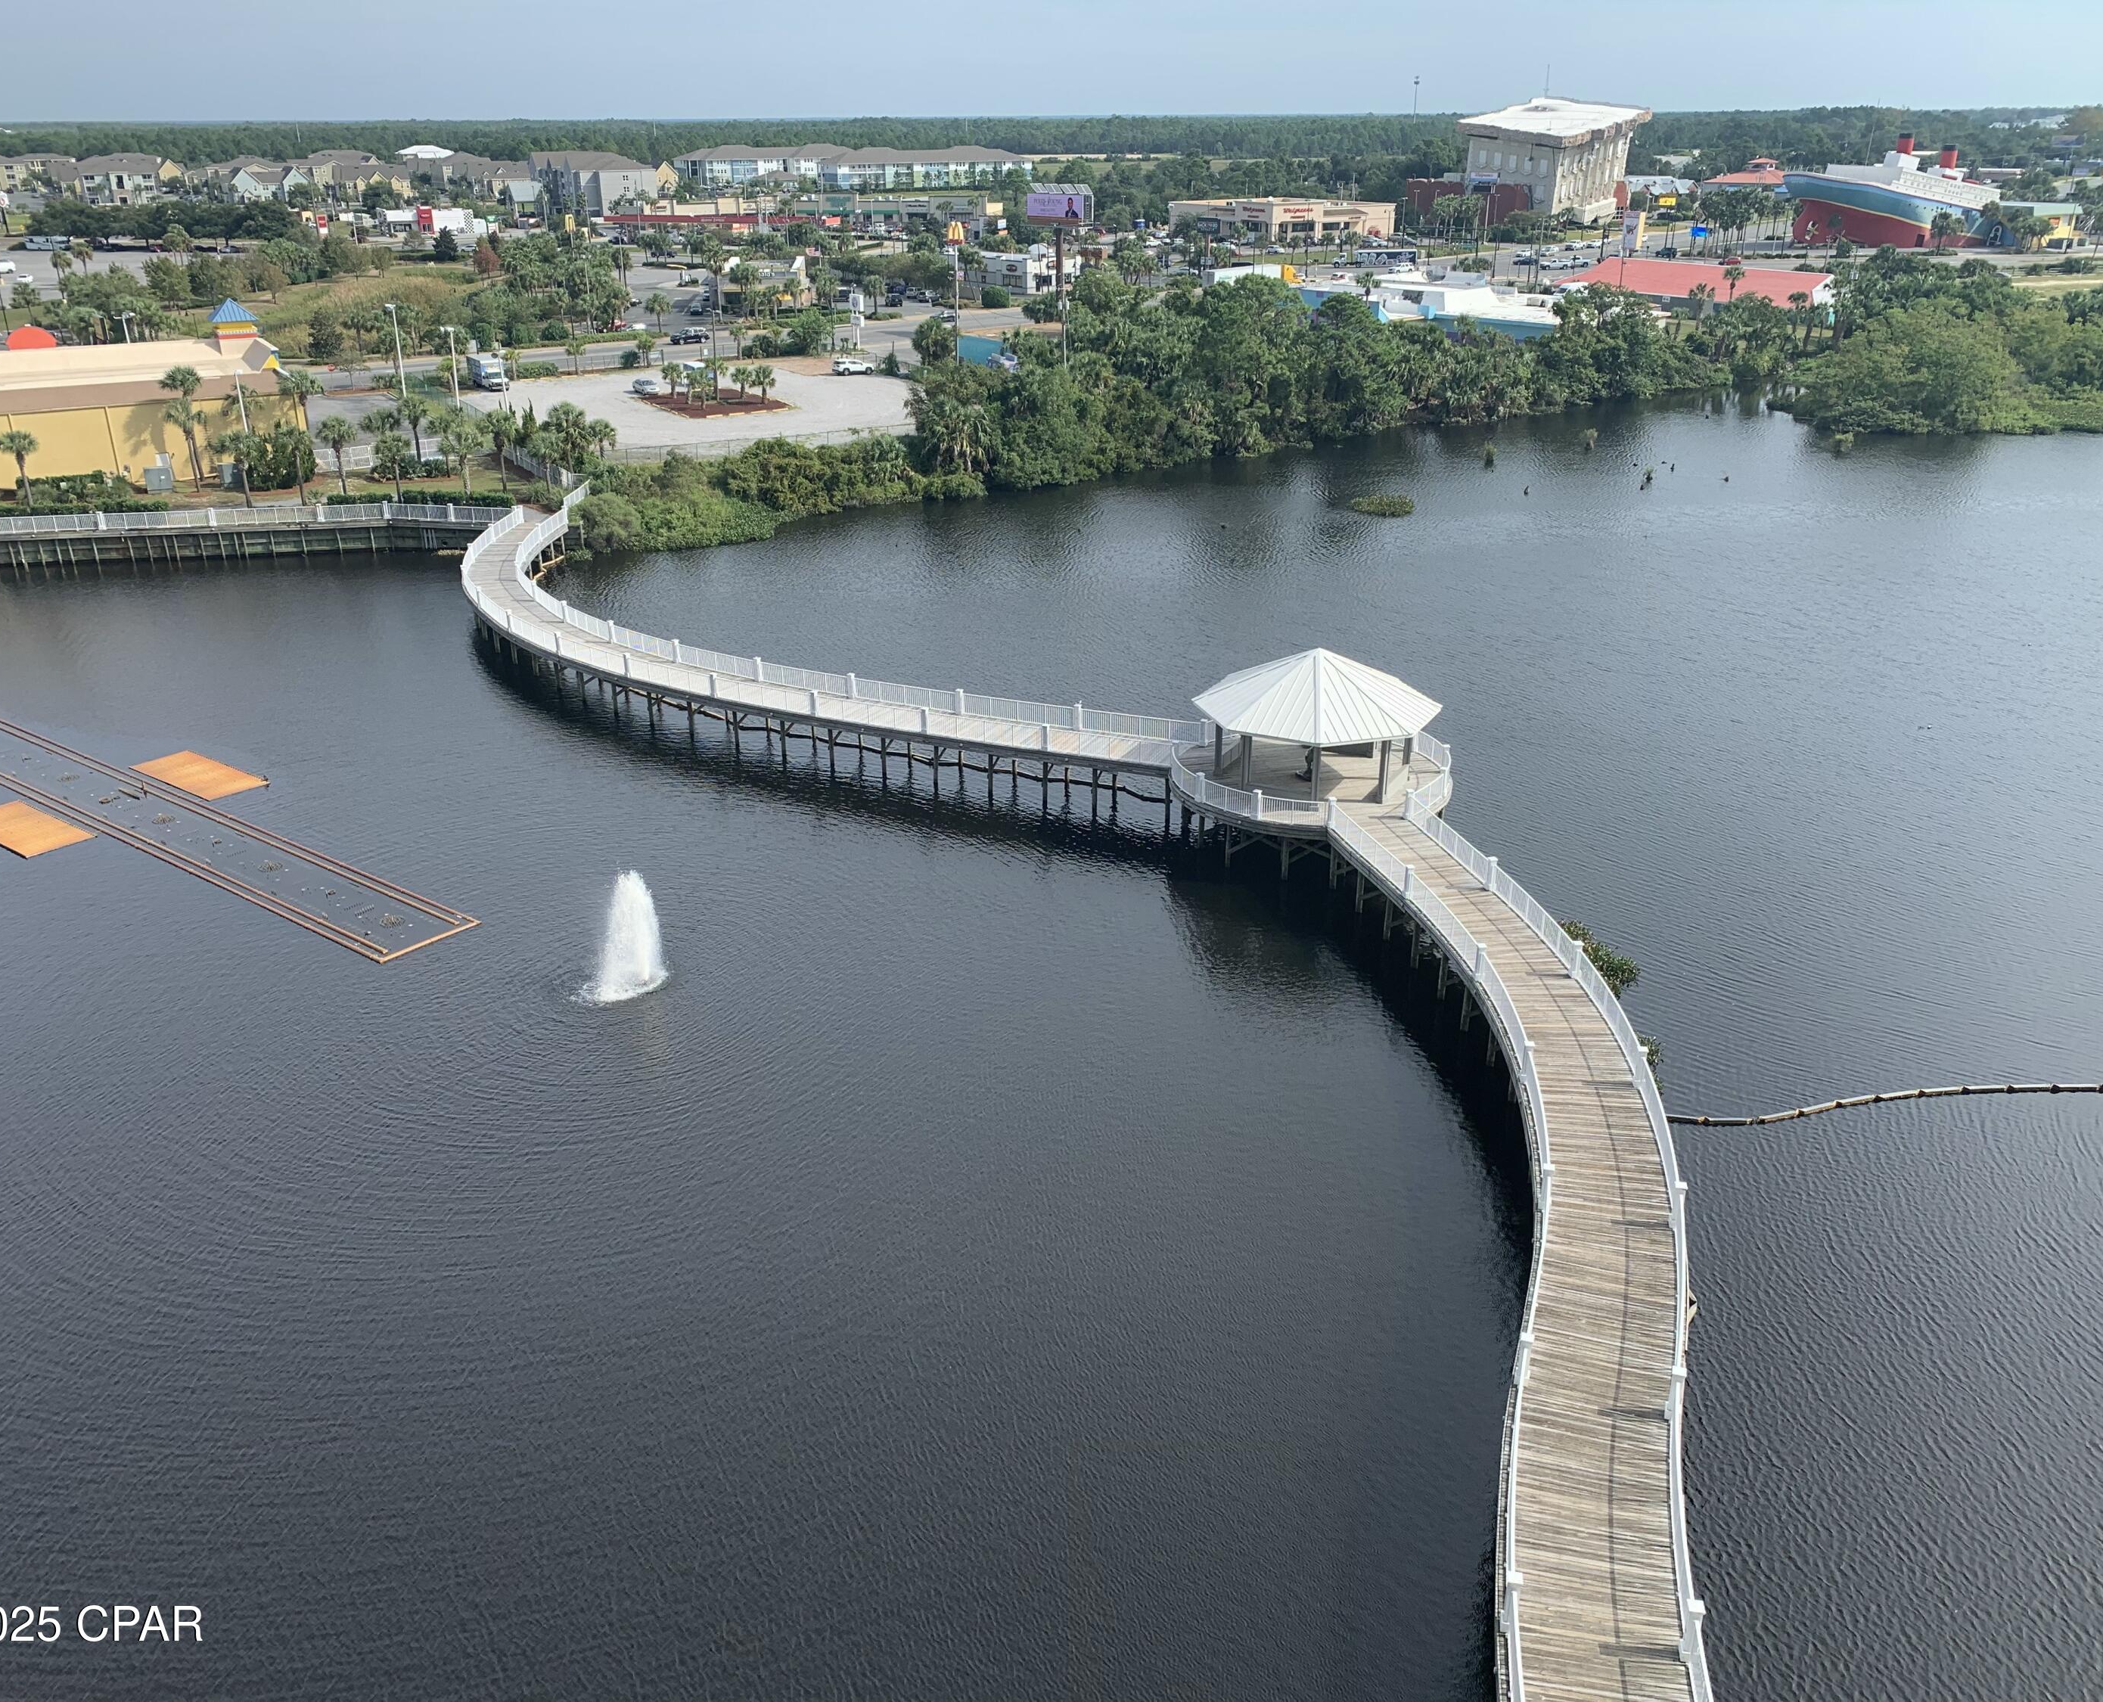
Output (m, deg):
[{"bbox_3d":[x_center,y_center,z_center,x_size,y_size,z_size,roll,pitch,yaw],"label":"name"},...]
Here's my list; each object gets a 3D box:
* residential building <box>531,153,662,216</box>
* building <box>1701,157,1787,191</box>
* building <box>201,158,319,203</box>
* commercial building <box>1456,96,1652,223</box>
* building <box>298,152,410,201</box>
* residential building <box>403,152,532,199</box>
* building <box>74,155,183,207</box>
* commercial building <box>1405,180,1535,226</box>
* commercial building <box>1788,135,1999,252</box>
[{"bbox_3d":[-146.150,-211.000,538.320,38.000,18.030,20.000,17,29,35],"label":"residential building"},{"bbox_3d":[228.870,-215.570,547.090,27.000,11.800,27.000,20,31,39],"label":"building"},{"bbox_3d":[-247.750,-210.310,537.390,25.000,11.800,16.000,-21,31,-39],"label":"building"},{"bbox_3d":[144.030,-198.530,488.110,42.000,31.500,33.000,-19,29,-36],"label":"commercial building"},{"bbox_3d":[-262.240,-255.590,644.840,38.000,16.600,26.000,-8,25,-17],"label":"building"},{"bbox_3d":[-186.150,-216.100,548.910,36.000,12.500,17.000,-19,29,-36],"label":"residential building"},{"bbox_3d":[-286.300,-206.890,526.960,25.000,14.300,17.000,-19,29,-36],"label":"building"},{"bbox_3d":[113.270,-167.360,439.250,38.000,11.500,25.000,21,31,40],"label":"commercial building"},{"bbox_3d":[188.610,-147.690,381.400,45.000,22.490,21.000,-7,24,-16],"label":"commercial building"}]

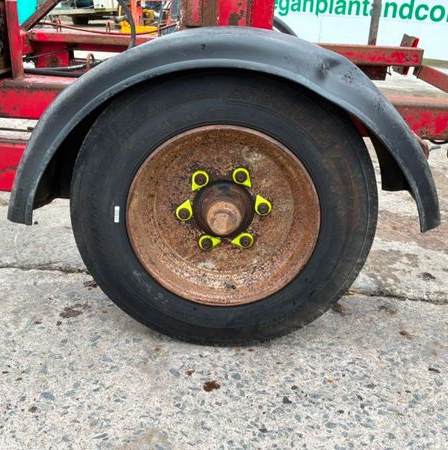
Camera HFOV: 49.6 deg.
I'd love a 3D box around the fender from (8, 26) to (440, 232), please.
[{"bbox_3d":[0.005,-0.239,1.188,1.013,0.446,0.260,2,21,1],"label":"fender"}]

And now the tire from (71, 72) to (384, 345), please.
[{"bbox_3d":[0.000,-0.038,1.265,0.765,0.762,0.212,2,21,1],"label":"tire"}]

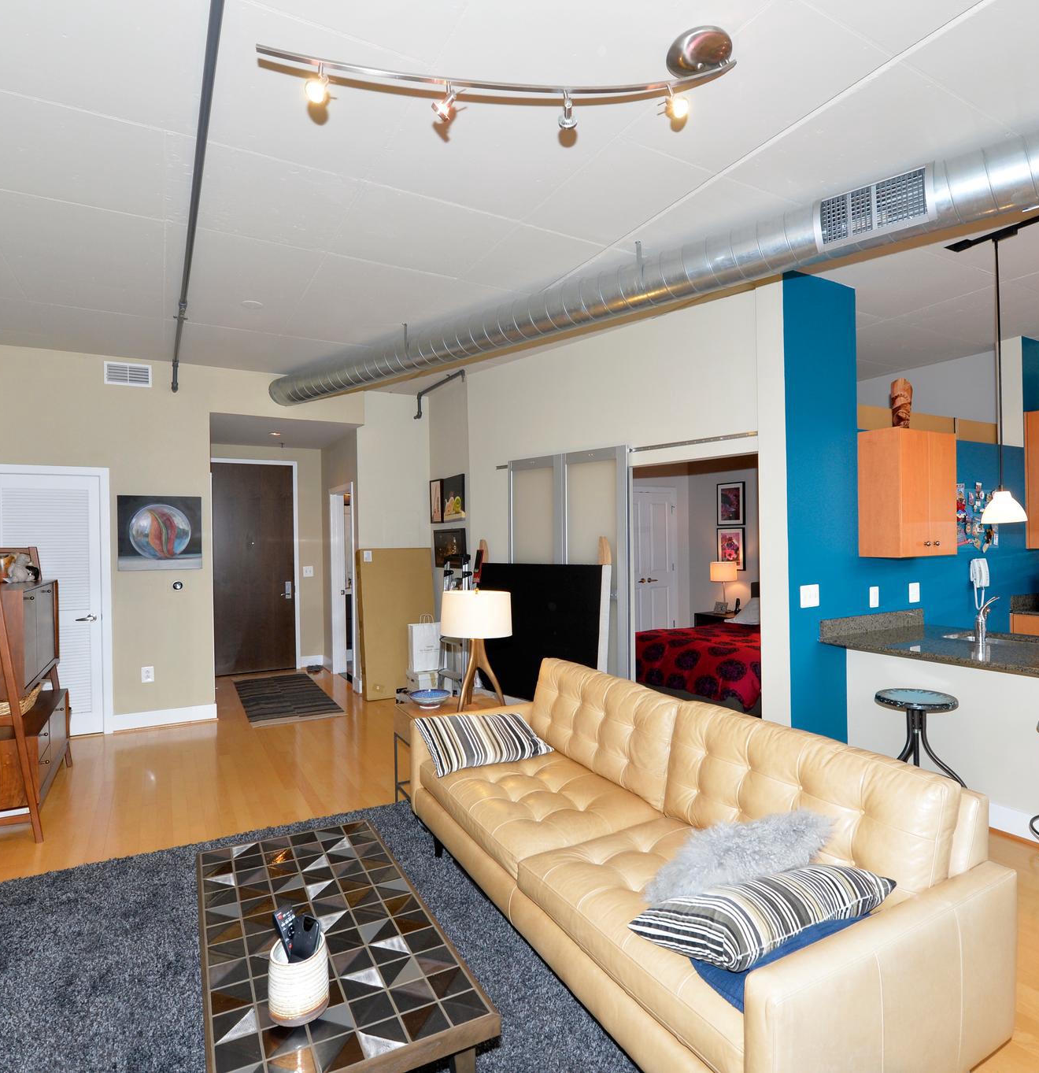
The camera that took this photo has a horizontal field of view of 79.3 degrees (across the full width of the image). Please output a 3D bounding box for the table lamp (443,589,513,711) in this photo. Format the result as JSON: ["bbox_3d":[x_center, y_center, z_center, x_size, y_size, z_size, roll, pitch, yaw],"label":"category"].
[{"bbox_3d":[-0.249,0.640,3.601,0.410,0.695,0.410,-1,0,0],"label":"table lamp"}]

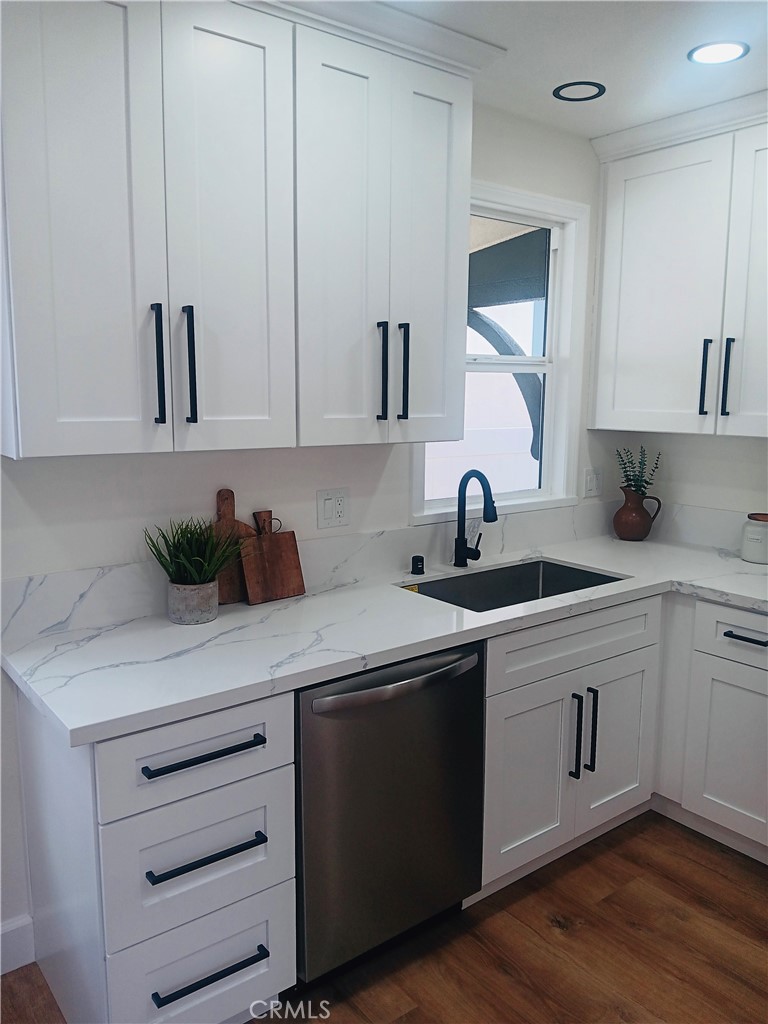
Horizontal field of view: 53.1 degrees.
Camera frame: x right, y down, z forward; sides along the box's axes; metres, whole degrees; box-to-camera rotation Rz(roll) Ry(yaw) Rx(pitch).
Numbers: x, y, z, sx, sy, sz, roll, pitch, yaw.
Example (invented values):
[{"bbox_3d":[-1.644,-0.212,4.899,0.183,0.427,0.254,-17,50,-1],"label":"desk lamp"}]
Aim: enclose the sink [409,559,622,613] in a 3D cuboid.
[{"bbox_3d":[0.450,0.380,2.635,0.770,0.235,0.420,-6,11,-37],"label":"sink"}]

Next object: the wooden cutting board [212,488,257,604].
[{"bbox_3d":[-0.458,0.105,2.288,0.210,0.345,0.020,-6,7,-37],"label":"wooden cutting board"}]

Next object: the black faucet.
[{"bbox_3d":[0.346,0.031,2.737,0.095,0.365,0.250,-4,9,-24],"label":"black faucet"}]

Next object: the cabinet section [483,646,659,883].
[{"bbox_3d":[0.436,0.725,2.621,0.815,0.570,0.570,-6,10,-37],"label":"cabinet section"}]

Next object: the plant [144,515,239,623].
[{"bbox_3d":[-0.533,0.156,2.132,0.250,0.283,0.240,-6,11,-37],"label":"plant"}]

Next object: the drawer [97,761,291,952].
[{"bbox_3d":[-0.539,0.706,1.861,0.443,0.281,0.525,-6,11,-37],"label":"drawer"}]

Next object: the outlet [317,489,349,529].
[{"bbox_3d":[-0.163,-0.012,2.538,0.122,0.121,0.010,-6,11,-37],"label":"outlet"}]

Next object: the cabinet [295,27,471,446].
[{"bbox_3d":[-0.088,-0.735,2.279,0.606,1.053,0.335,-6,11,-37],"label":"cabinet"}]

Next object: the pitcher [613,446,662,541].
[{"bbox_3d":[1.112,-0.083,3.355,0.215,0.415,0.180,3,9,18],"label":"pitcher"}]

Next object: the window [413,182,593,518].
[{"bbox_3d":[0.445,-0.600,2.976,0.937,1.230,0.125,-6,11,-37],"label":"window"}]

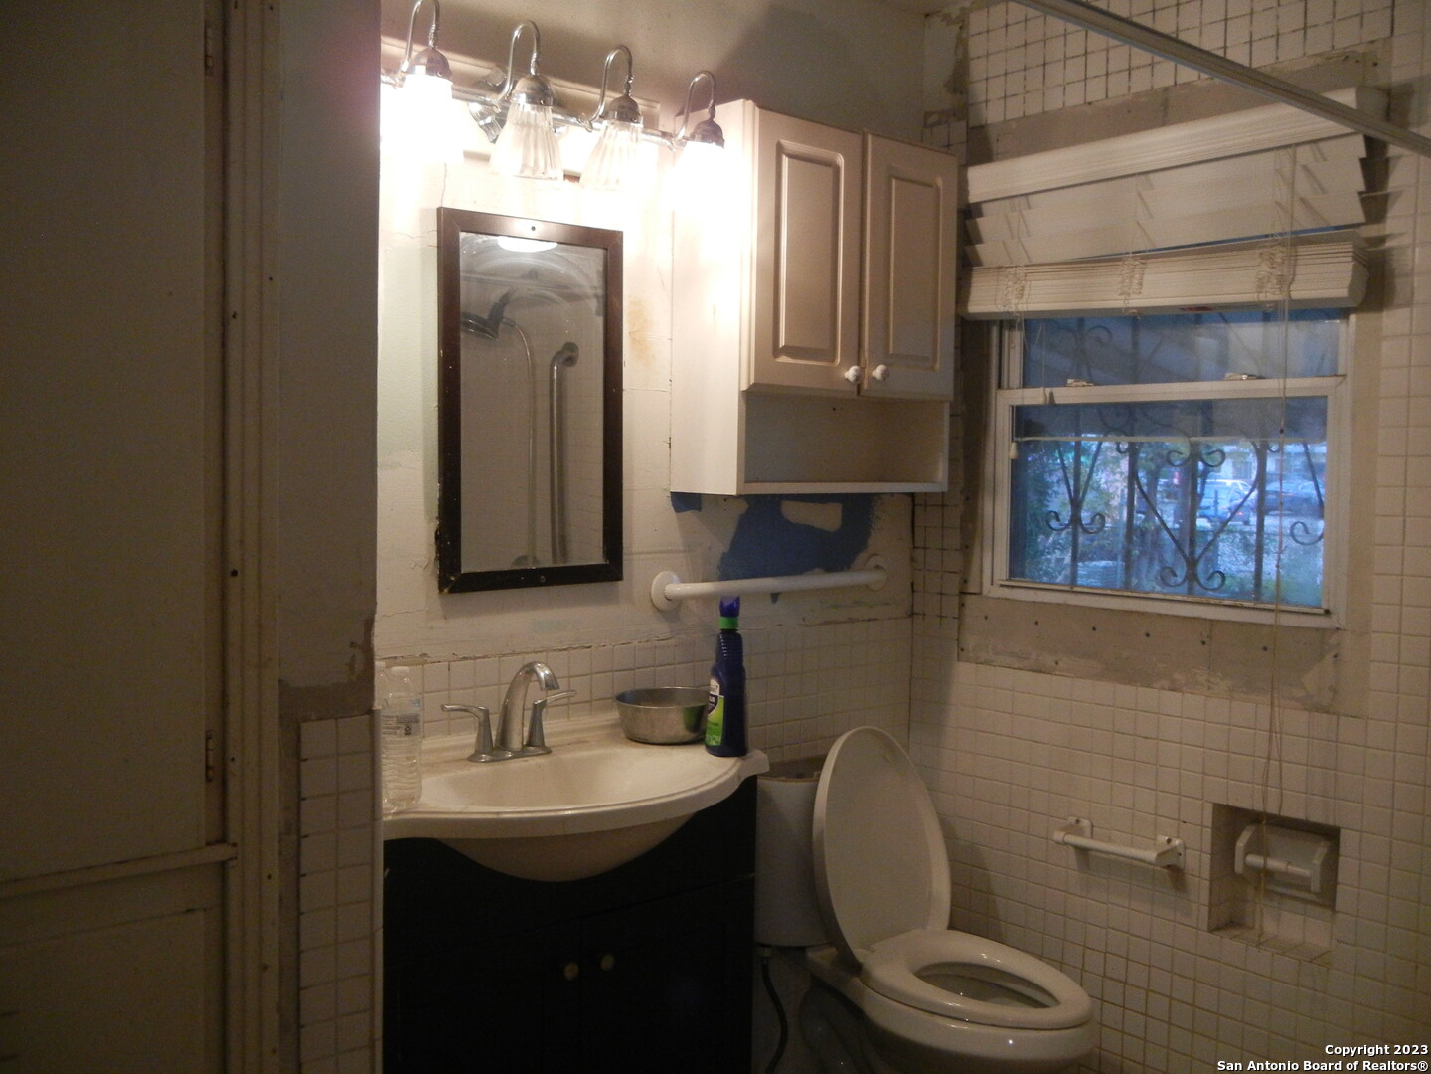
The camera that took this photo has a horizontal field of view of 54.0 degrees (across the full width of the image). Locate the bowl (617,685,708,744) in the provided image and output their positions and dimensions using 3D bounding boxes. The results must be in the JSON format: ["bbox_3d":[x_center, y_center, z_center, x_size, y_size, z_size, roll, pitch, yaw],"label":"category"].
[{"bbox_3d":[-0.081,0.319,2.494,0.174,0.072,0.174,1,3,0],"label":"bowl"}]

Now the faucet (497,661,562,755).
[{"bbox_3d":[-0.304,0.283,2.301,0.042,0.157,0.155,-2,4,-42],"label":"faucet"}]

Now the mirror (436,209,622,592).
[{"bbox_3d":[-0.319,-0.234,2.487,0.378,0.642,0.027,-2,4,-42],"label":"mirror"}]

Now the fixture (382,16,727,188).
[{"bbox_3d":[-0.261,-0.712,2.370,0.690,0.266,0.225,-2,4,-42],"label":"fixture"}]

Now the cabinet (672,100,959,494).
[{"bbox_3d":[0.212,-0.444,2.824,0.600,0.706,0.214,-2,4,-42],"label":"cabinet"}]

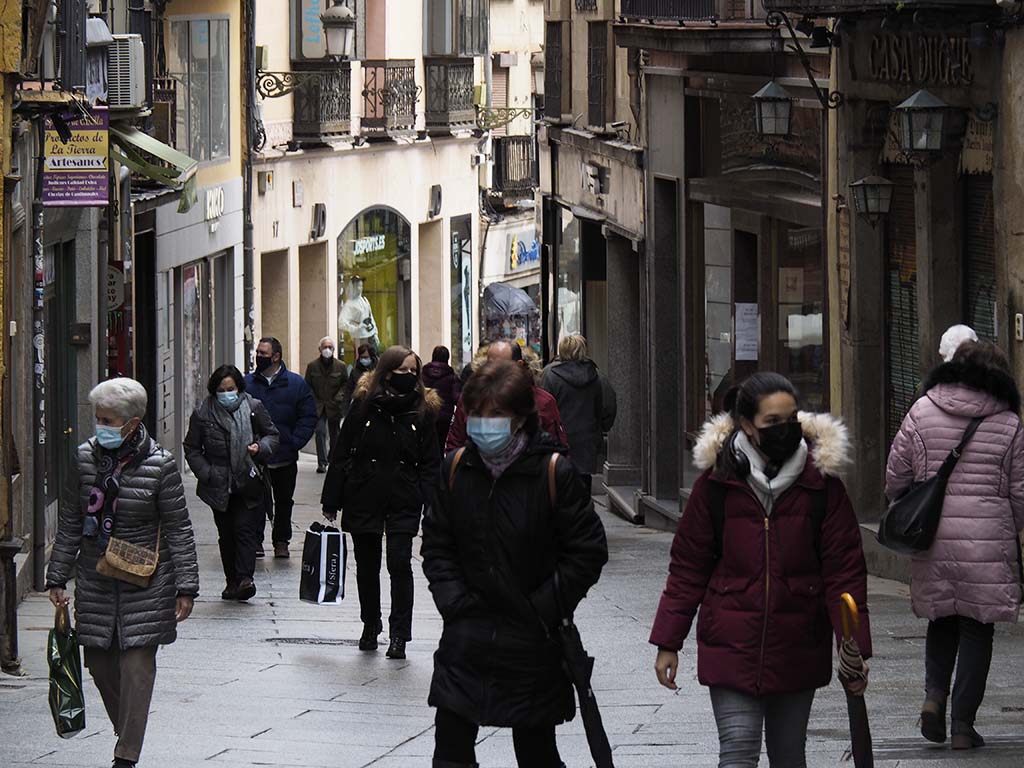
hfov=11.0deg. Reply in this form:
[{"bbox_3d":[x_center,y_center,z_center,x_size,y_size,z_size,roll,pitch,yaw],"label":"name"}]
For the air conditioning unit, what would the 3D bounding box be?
[{"bbox_3d":[-3.352,-2.717,46.300,0.320,0.630,0.820,0,4,2],"label":"air conditioning unit"}]

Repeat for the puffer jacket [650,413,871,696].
[{"bbox_3d":[0.703,0.480,15.000,0.610,0.770,0.390,0,4,2],"label":"puffer jacket"}]

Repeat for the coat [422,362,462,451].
[{"bbox_3d":[-0.770,0.249,59.000,0.480,0.930,0.360,0,4,-3],"label":"coat"}]

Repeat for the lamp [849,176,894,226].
[{"bbox_3d":[2.458,-1.248,36.400,0.245,0.340,0.245,-2,4,-20],"label":"lamp"}]

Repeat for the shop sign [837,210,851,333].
[{"bbox_3d":[2.304,-0.803,37.000,0.050,0.860,0.240,-1,4,-11],"label":"shop sign"}]

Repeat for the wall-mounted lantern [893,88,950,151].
[{"bbox_3d":[2.584,-1.663,33.600,0.280,0.400,0.280,-1,4,-14],"label":"wall-mounted lantern"}]

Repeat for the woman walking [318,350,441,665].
[{"bbox_3d":[-0.718,0.636,29.200,0.620,1.700,0.450,-1,4,-5],"label":"woman walking"}]

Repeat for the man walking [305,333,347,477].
[{"bbox_3d":[-2.304,0.256,66.500,0.540,1.710,0.420,-1,4,-2],"label":"man walking"}]

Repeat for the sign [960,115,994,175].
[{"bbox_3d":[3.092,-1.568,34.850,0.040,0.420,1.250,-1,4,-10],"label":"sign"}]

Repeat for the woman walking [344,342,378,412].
[{"bbox_3d":[-1.708,0.358,62.500,0.480,1.640,0.360,0,4,0],"label":"woman walking"}]

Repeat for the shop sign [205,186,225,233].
[{"bbox_3d":[-3.799,-2.228,68.000,0.080,0.550,1.500,0,4,5],"label":"shop sign"}]

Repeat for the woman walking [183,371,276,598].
[{"bbox_3d":[-1.860,0.653,35.300,0.580,1.550,0.430,-1,4,-9],"label":"woman walking"}]

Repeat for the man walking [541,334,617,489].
[{"bbox_3d":[0.510,0.487,40.800,0.560,1.700,0.400,0,4,-3],"label":"man walking"}]

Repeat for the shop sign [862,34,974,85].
[{"bbox_3d":[2.695,-2.151,35.300,0.070,0.330,2.400,-1,4,-11],"label":"shop sign"}]

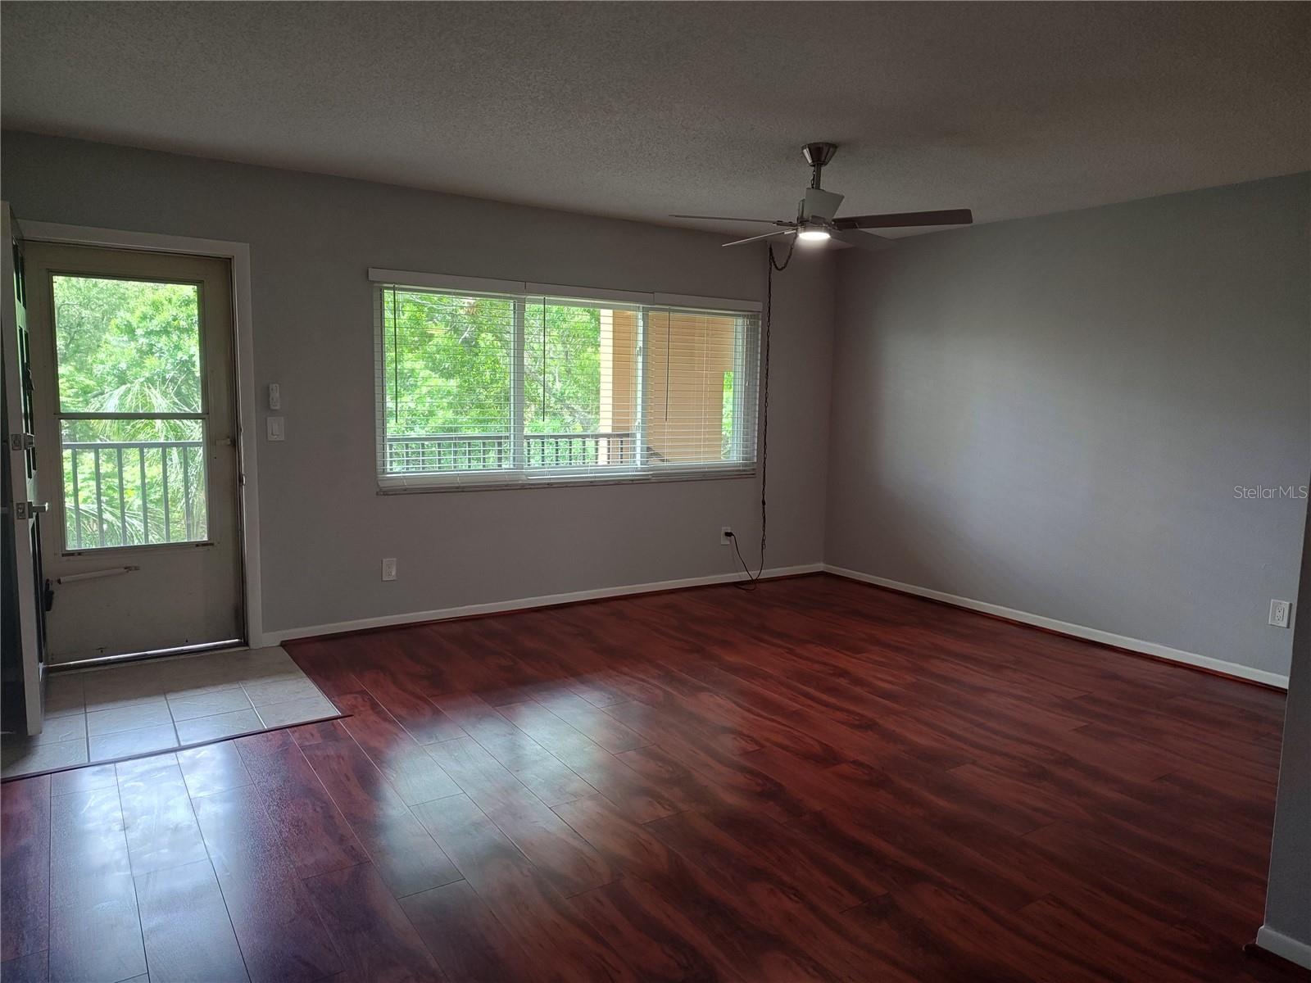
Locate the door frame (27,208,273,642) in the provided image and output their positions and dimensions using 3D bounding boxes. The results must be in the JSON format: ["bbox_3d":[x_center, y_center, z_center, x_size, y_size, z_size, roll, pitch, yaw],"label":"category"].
[{"bbox_3d":[-2.491,-0.181,4.200,1.030,2.080,0.120,-3,8,-33],"label":"door frame"}]

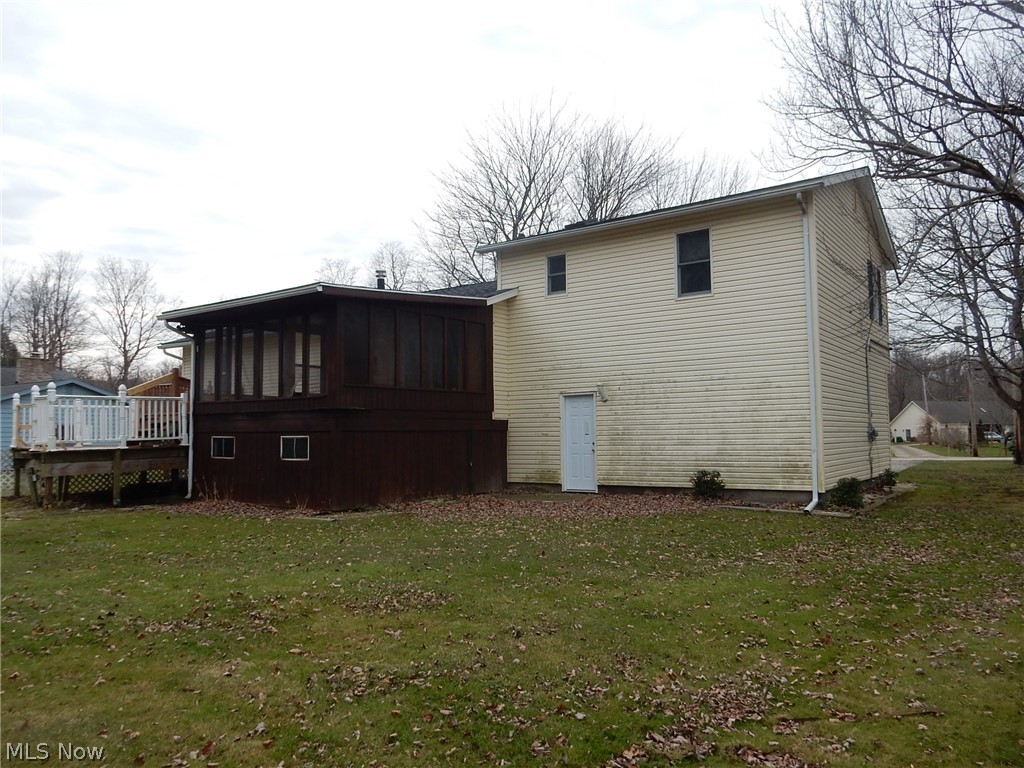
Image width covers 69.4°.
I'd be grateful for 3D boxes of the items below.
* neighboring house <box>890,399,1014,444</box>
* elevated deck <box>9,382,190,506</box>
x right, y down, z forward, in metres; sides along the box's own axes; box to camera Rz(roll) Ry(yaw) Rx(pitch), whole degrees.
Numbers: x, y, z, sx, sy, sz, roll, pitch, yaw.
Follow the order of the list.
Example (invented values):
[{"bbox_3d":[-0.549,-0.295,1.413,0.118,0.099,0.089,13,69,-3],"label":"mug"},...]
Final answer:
[{"bbox_3d":[71.879,5.976,119.053,16.500,6.422,11.000,0,-4,-12],"label":"neighboring house"},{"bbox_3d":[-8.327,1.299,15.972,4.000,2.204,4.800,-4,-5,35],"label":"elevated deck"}]

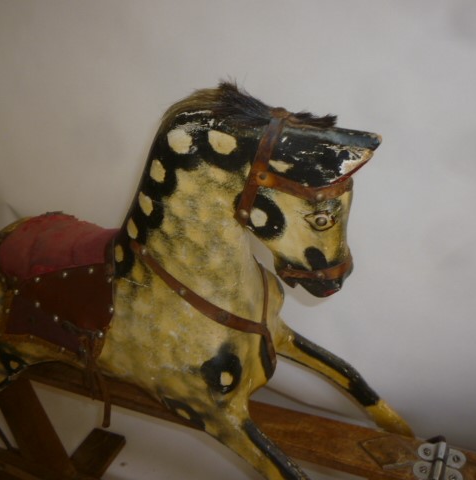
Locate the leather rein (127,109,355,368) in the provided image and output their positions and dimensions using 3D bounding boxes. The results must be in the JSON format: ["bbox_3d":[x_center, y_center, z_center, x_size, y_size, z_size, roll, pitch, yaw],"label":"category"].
[{"bbox_3d":[0.011,0.024,0.869,0.369,0.477,0.239,6,30,27],"label":"leather rein"}]

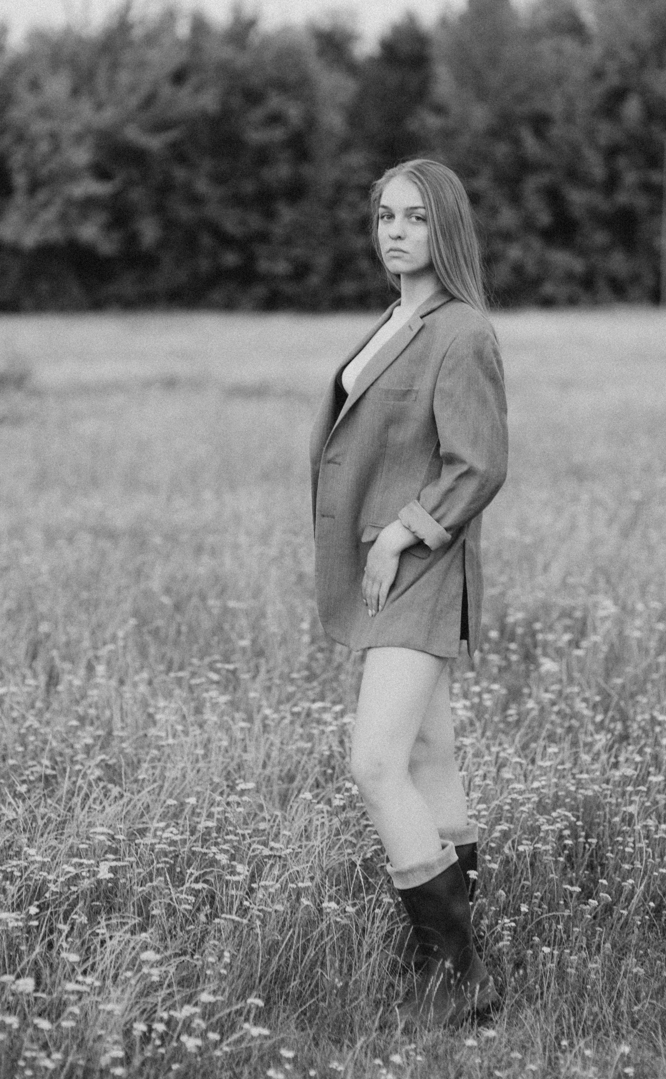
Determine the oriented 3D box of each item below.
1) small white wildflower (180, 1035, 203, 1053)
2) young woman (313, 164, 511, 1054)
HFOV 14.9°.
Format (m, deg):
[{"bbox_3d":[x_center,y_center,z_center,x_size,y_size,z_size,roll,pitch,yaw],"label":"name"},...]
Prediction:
[{"bbox_3d":[-0.231,0.821,4.150,0.036,0.024,0.036,0,6,0],"label":"small white wildflower"},{"bbox_3d":[0.150,0.104,5.035,0.400,1.690,0.470,-3,7,-30],"label":"young woman"}]

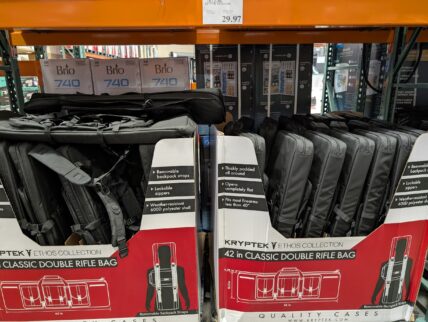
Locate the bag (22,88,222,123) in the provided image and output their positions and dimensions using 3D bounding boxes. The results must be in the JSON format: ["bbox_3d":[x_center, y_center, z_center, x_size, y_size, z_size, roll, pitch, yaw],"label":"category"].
[{"bbox_3d":[-0.468,-0.320,1.695,1.060,0.145,0.280,0,15,3],"label":"bag"}]

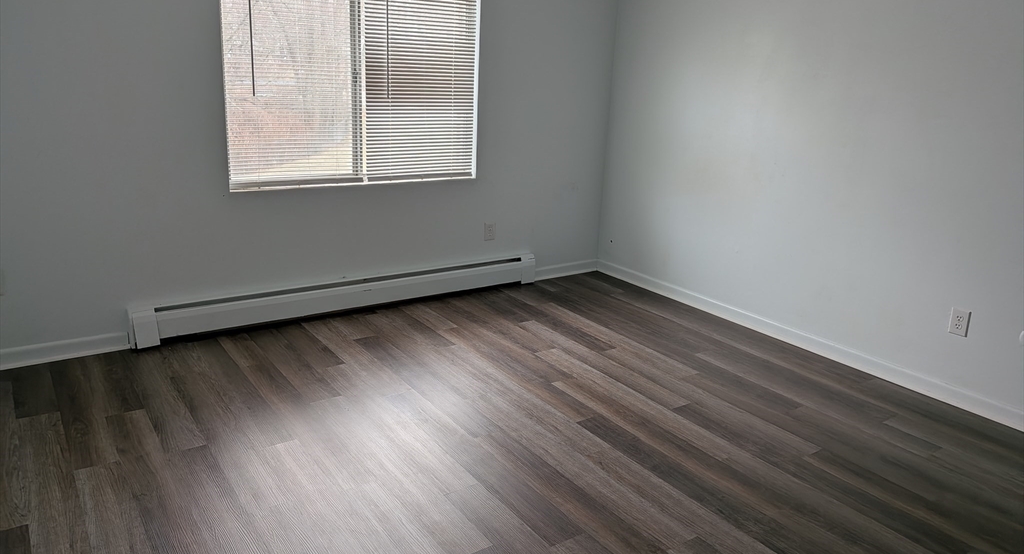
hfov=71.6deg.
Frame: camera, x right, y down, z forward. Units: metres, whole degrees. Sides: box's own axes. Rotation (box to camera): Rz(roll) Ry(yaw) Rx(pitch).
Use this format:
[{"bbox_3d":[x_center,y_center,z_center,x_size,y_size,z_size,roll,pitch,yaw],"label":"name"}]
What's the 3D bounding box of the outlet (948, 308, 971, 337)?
[{"bbox_3d":[2.108,0.214,3.340,0.008,0.122,0.079,-9,20,-34],"label":"outlet"}]

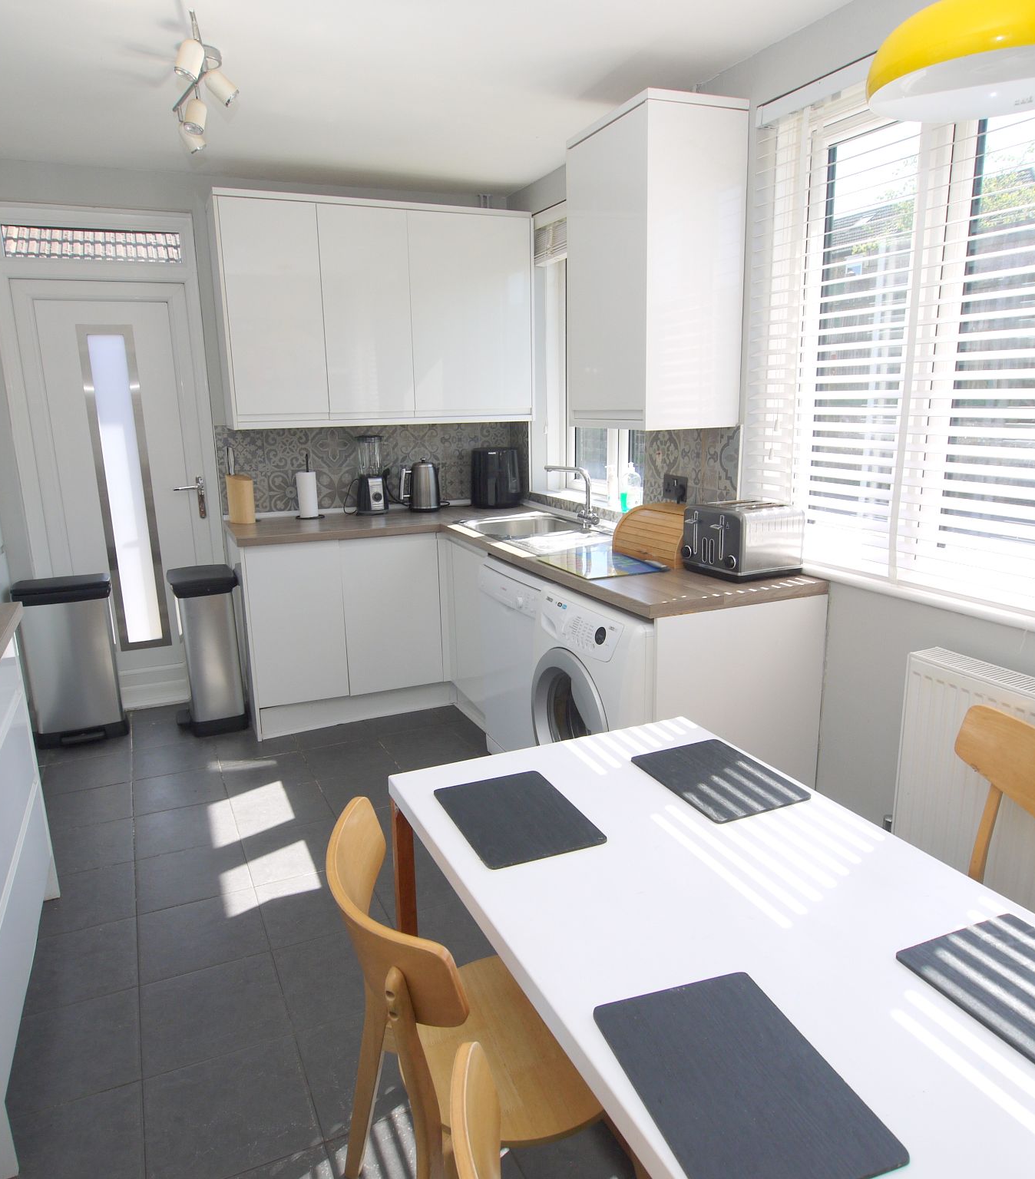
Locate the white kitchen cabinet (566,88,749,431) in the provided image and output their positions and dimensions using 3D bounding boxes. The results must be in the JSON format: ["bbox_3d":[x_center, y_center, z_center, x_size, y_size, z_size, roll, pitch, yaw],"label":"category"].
[{"bbox_3d":[0.451,-1.042,2.755,0.358,0.964,0.512,-7,14,-23],"label":"white kitchen cabinet"}]

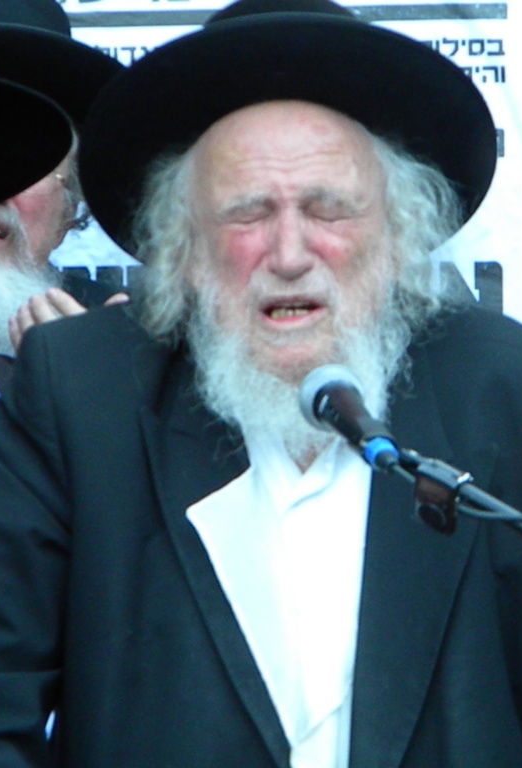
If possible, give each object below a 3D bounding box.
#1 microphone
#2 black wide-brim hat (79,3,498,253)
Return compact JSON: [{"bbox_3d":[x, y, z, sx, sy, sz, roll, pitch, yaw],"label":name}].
[{"bbox_3d":[0.070,0.029,3.360,0.052,0.052,0.165,-5,21,-16],"label":"microphone"},{"bbox_3d":[0.018,-0.226,3.620,0.345,0.130,0.375,-2,-35,-1],"label":"black wide-brim hat"}]

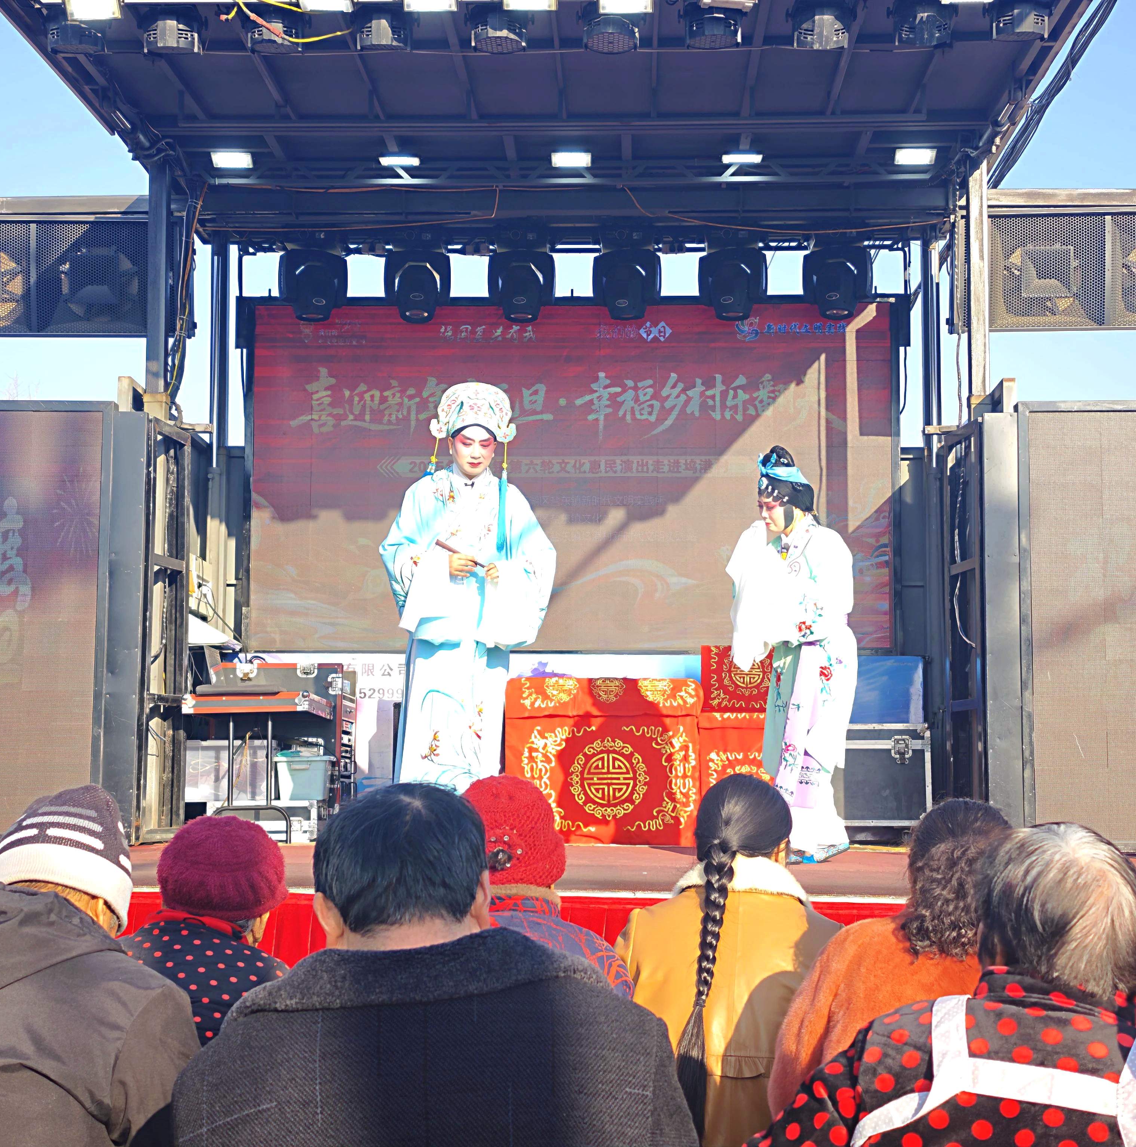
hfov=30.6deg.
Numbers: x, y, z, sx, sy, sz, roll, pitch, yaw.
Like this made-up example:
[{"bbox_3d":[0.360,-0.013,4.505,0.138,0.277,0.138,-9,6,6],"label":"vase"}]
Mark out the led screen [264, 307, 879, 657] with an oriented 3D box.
[{"bbox_3d":[0.026,-0.534,11.520,3.580,1.960,0.130,0,-5,1],"label":"led screen"}]

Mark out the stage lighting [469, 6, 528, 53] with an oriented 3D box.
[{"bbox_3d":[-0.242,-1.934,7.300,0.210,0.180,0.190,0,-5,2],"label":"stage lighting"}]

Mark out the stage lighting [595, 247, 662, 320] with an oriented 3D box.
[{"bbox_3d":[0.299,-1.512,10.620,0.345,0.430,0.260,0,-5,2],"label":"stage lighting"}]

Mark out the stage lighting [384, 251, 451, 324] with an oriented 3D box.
[{"bbox_3d":[-0.772,-1.477,10.650,0.325,0.370,0.280,0,-5,1],"label":"stage lighting"}]

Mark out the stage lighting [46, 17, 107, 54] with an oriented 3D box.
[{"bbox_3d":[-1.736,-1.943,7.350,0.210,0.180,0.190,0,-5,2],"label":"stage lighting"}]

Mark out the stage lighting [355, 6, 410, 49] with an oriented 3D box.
[{"bbox_3d":[-0.658,-1.939,7.350,0.210,0.160,0.180,0,12,0],"label":"stage lighting"}]

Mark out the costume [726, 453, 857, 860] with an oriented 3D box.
[{"bbox_3d":[0.904,0.321,8.380,0.470,1.660,0.380,-4,-7,40],"label":"costume"}]

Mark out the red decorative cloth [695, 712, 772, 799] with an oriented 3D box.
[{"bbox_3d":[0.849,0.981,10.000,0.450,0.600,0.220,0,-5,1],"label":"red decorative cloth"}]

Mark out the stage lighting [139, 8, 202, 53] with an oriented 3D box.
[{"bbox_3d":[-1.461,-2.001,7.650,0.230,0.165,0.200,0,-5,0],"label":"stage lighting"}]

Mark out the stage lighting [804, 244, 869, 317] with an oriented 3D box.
[{"bbox_3d":[1.376,-1.492,10.650,0.325,0.370,0.280,0,-5,1],"label":"stage lighting"}]

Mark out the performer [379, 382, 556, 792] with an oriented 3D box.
[{"bbox_3d":[-0.389,0.191,8.013,0.680,1.840,0.460,0,-5,0],"label":"performer"}]

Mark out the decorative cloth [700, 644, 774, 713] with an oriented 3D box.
[{"bbox_3d":[0.856,0.511,10.150,0.410,0.330,0.070,0,-5,0],"label":"decorative cloth"}]

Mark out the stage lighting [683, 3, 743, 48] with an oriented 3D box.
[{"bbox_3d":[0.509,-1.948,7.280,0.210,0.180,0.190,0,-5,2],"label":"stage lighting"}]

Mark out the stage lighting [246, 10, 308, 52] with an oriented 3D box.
[{"bbox_3d":[-1.030,-1.926,7.350,0.210,0.160,0.180,0,5,0],"label":"stage lighting"}]

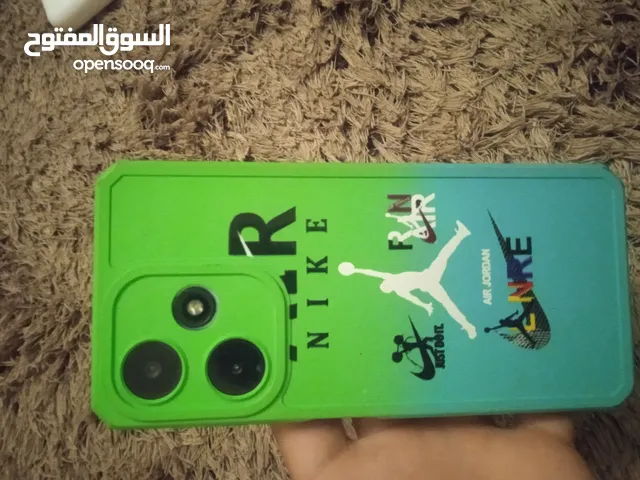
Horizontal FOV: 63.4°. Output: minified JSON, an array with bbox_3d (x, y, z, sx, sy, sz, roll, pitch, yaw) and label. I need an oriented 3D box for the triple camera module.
[{"bbox_3d":[-0.038,0.031,0.155,0.042,0.005,0.034,0,86,-6],"label":"triple camera module"}]

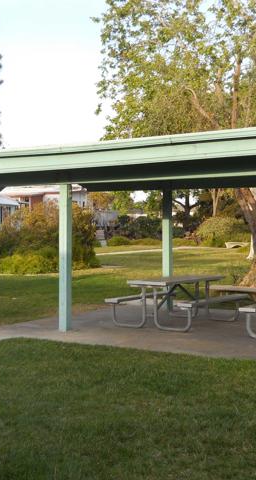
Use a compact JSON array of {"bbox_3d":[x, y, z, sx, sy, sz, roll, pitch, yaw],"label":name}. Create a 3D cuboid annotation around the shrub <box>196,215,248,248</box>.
[{"bbox_3d":[7.830,-0.653,55.800,4.490,2.530,3.600,0,1,0],"label":"shrub"}]

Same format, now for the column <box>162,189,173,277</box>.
[{"bbox_3d":[0.758,0.256,12.959,0.145,2.269,0.145,0,1,32],"label":"column"}]

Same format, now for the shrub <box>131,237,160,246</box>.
[{"bbox_3d":[1.483,0.160,54.850,2.570,0.800,1.700,0,1,0],"label":"shrub"}]

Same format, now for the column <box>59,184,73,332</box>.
[{"bbox_3d":[-0.963,0.280,10.656,0.145,2.269,0.145,0,1,32],"label":"column"}]

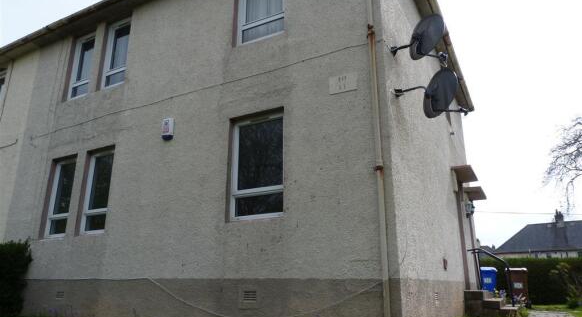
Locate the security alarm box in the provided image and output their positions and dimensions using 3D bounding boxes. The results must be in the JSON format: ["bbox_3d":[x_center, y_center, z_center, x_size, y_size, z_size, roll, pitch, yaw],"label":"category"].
[{"bbox_3d":[-1.934,-0.455,6.601,0.220,0.330,0.085,-9,-19,27],"label":"security alarm box"}]

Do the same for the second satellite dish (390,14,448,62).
[{"bbox_3d":[1.781,-1.612,5.595,0.740,0.640,0.700,5,-17,-16],"label":"second satellite dish"}]

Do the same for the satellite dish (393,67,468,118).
[{"bbox_3d":[1.920,-0.840,5.420,0.820,0.660,0.720,5,-17,-16],"label":"satellite dish"}]

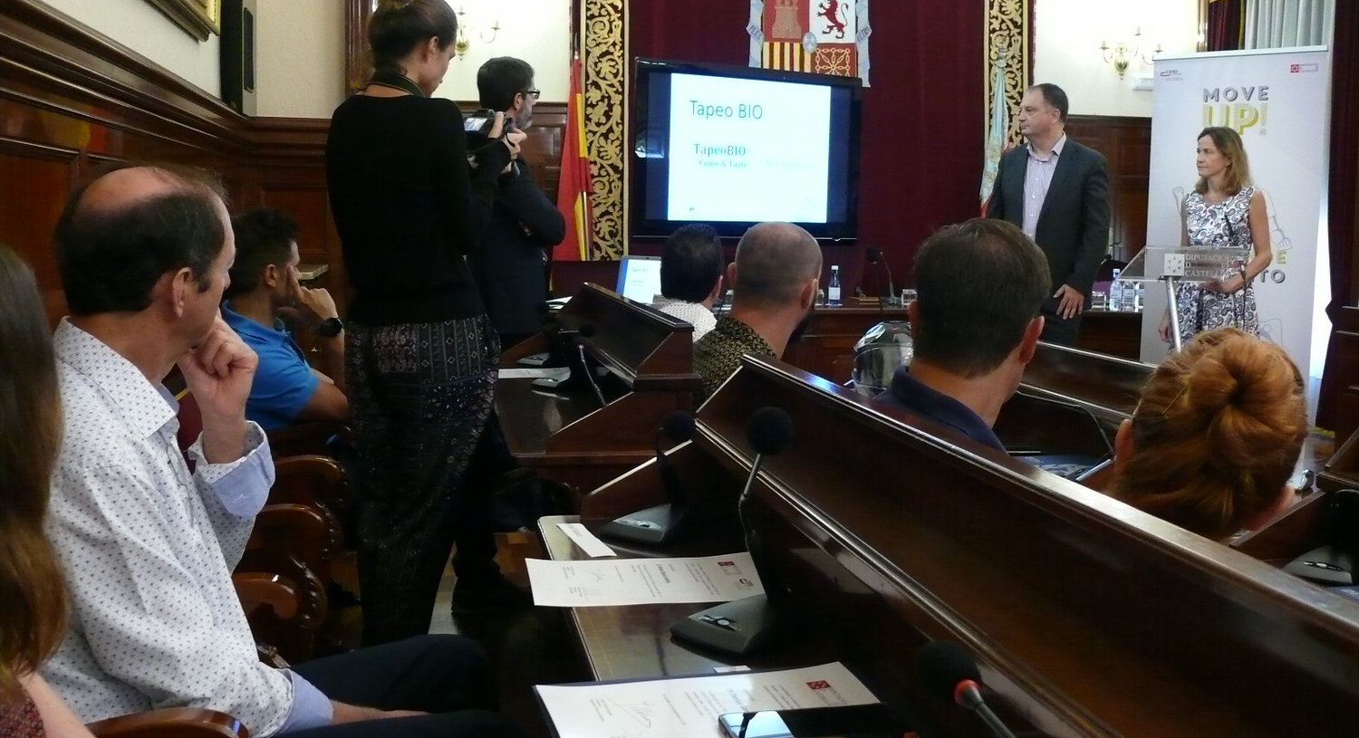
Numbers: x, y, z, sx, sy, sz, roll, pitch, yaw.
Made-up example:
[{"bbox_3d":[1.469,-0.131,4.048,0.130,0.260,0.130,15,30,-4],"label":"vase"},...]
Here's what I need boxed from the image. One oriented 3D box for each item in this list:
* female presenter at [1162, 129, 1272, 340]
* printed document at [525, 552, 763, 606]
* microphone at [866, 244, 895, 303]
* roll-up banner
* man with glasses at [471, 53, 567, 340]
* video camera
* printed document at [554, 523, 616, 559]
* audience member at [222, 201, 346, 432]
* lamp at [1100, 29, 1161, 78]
[{"bbox_3d":[2.335,-0.217,6.017,0.460,1.669,0.320,5,7,35],"label":"female presenter"},{"bbox_3d":[-0.040,0.253,1.708,0.297,0.008,0.210,-1,6,-12],"label":"printed document"},{"bbox_3d":[1.087,-0.505,7.382,0.180,0.300,0.150,6,8,40],"label":"microphone"},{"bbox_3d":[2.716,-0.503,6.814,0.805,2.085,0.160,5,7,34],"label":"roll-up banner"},{"bbox_3d":[-0.559,-0.116,4.380,0.400,1.732,0.500,-5,8,-42],"label":"man with glasses"},{"bbox_3d":[-0.415,-0.519,3.006,0.130,0.095,0.130,5,7,38],"label":"video camera"},{"bbox_3d":[-0.128,0.233,1.894,0.035,0.004,0.205,-1,6,-17],"label":"printed document"},{"bbox_3d":[-0.818,0.234,3.371,0.740,1.233,0.500,-2,6,-22],"label":"audience member"},{"bbox_3d":[2.787,-1.953,8.497,0.360,0.300,0.240,0,6,-10],"label":"lamp"}]

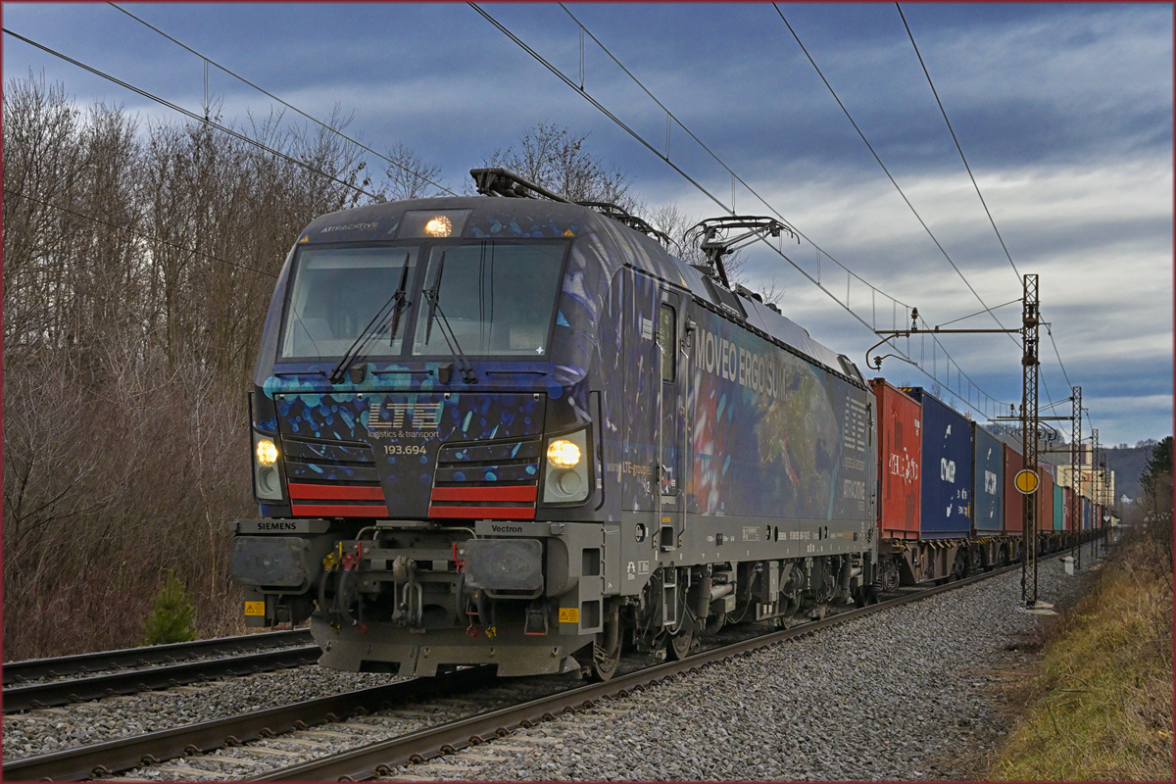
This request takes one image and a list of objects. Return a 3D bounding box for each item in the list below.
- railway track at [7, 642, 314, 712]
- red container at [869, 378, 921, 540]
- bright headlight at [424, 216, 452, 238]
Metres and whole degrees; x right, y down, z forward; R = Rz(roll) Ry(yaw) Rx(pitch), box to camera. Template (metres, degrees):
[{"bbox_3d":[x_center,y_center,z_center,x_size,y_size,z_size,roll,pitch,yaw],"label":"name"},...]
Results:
[{"bbox_3d":[-3.676,2.611,18.127,0.150,0.170,6.300,0,-4,15],"label":"railway track"},{"bbox_3d":[4.503,1.338,35.436,2.438,2.591,6.058,0,-4,15],"label":"red container"},{"bbox_3d":[-1.152,-1.266,15.014,0.200,0.160,0.110,0,-4,15],"label":"bright headlight"}]

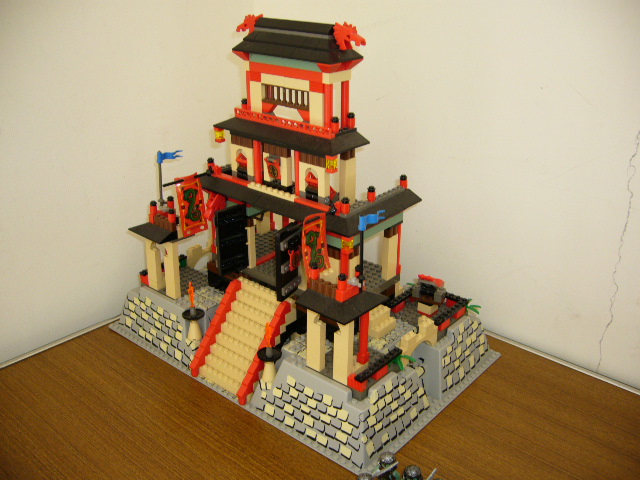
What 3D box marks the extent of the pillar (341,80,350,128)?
[{"bbox_3d":[0.024,-0.128,0.618,0.008,0.048,0.008,19,29,36],"label":"pillar"}]

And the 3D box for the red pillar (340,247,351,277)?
[{"bbox_3d":[0.024,0.037,0.624,0.008,0.058,0.008,19,29,36],"label":"red pillar"}]

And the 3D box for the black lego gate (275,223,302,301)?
[{"bbox_3d":[-0.030,0.020,0.640,0.009,0.076,0.040,14,26,29],"label":"black lego gate"}]

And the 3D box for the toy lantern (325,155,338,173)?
[{"bbox_3d":[0.011,-0.069,0.583,0.008,0.017,0.008,19,29,36],"label":"toy lantern"}]

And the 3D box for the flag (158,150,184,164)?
[{"bbox_3d":[-0.164,-0.091,0.706,0.031,0.014,0.005,-17,29,-36],"label":"flag"}]

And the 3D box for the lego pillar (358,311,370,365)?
[{"bbox_3d":[0.040,0.085,0.579,0.008,0.057,0.008,1,23,0],"label":"lego pillar"}]

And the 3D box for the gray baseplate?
[{"bbox_3d":[-0.024,0.090,0.741,0.384,0.059,0.256,19,29,36],"label":"gray baseplate"}]

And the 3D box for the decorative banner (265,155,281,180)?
[{"bbox_3d":[-0.046,-0.071,0.641,0.020,0.023,0.004,19,29,36],"label":"decorative banner"}]

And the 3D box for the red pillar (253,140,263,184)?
[{"bbox_3d":[-0.062,-0.080,0.657,0.008,0.055,0.008,19,29,36],"label":"red pillar"}]

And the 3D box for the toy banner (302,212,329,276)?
[{"bbox_3d":[-0.003,0.007,0.583,0.008,0.062,0.031,19,29,36],"label":"toy banner"}]

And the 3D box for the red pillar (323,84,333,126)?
[{"bbox_3d":[0.008,-0.114,0.585,0.008,0.054,0.008,19,29,36],"label":"red pillar"}]

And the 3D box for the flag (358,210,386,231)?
[{"bbox_3d":[0.044,-0.017,0.541,0.006,0.015,0.034,22,30,40],"label":"flag"}]

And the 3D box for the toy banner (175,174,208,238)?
[{"bbox_3d":[-0.133,-0.036,0.677,0.005,0.066,0.033,16,30,38],"label":"toy banner"}]

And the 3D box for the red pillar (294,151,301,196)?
[{"bbox_3d":[-0.021,-0.066,0.625,0.008,0.055,0.008,1,23,0],"label":"red pillar"}]

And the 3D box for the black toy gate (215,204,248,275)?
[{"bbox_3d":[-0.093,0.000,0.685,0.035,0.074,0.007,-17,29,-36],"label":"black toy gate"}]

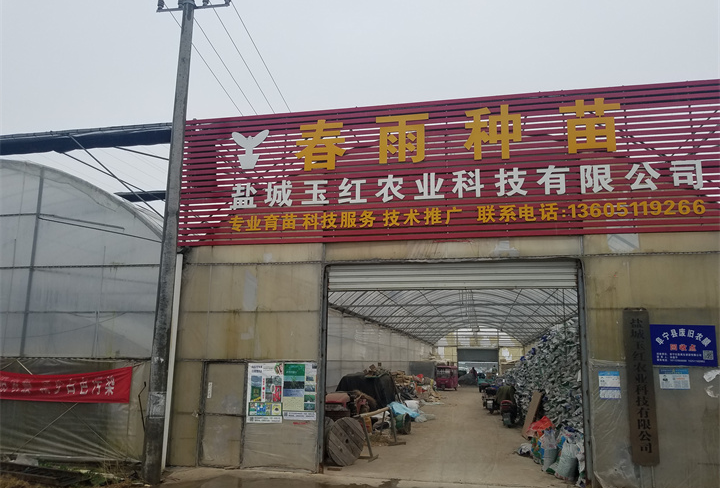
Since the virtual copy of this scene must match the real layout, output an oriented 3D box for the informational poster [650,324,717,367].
[{"bbox_3d":[4.387,1.376,7.312,0.790,0.535,0.015,-1,-12,12],"label":"informational poster"}]

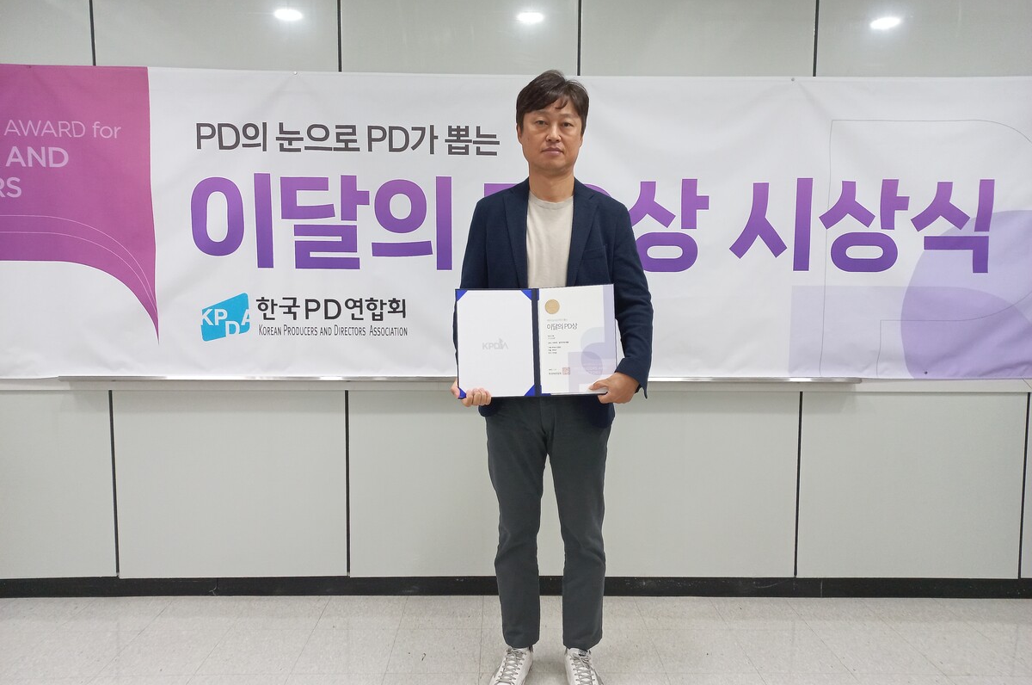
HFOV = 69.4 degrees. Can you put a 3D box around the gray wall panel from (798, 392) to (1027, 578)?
[{"bbox_3d":[1.564,0.567,2.963,0.881,0.744,0.030,0,5,-1],"label":"gray wall panel"}]

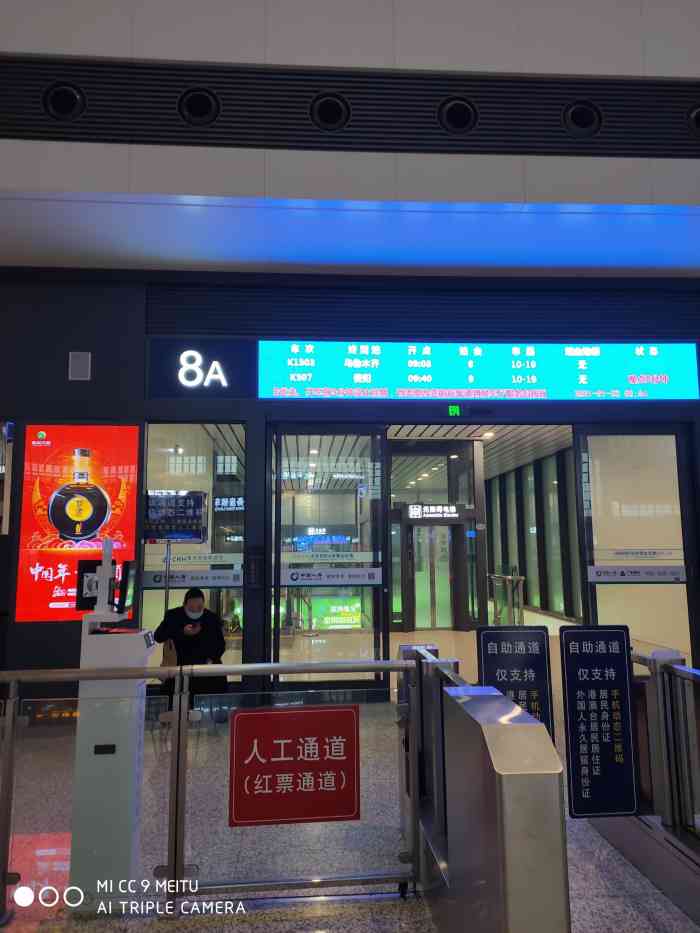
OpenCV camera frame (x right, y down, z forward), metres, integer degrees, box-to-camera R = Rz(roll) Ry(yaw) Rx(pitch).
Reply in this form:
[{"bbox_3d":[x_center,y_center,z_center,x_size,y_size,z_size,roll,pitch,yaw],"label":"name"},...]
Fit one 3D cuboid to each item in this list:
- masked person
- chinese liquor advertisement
[{"bbox_3d":[-1.397,1.710,5.857,0.620,1.260,0.750,1,-7,-12],"label":"masked person"},{"bbox_3d":[-2.670,0.539,6.643,1.098,1.916,0.060,0,-7,-4],"label":"chinese liquor advertisement"}]

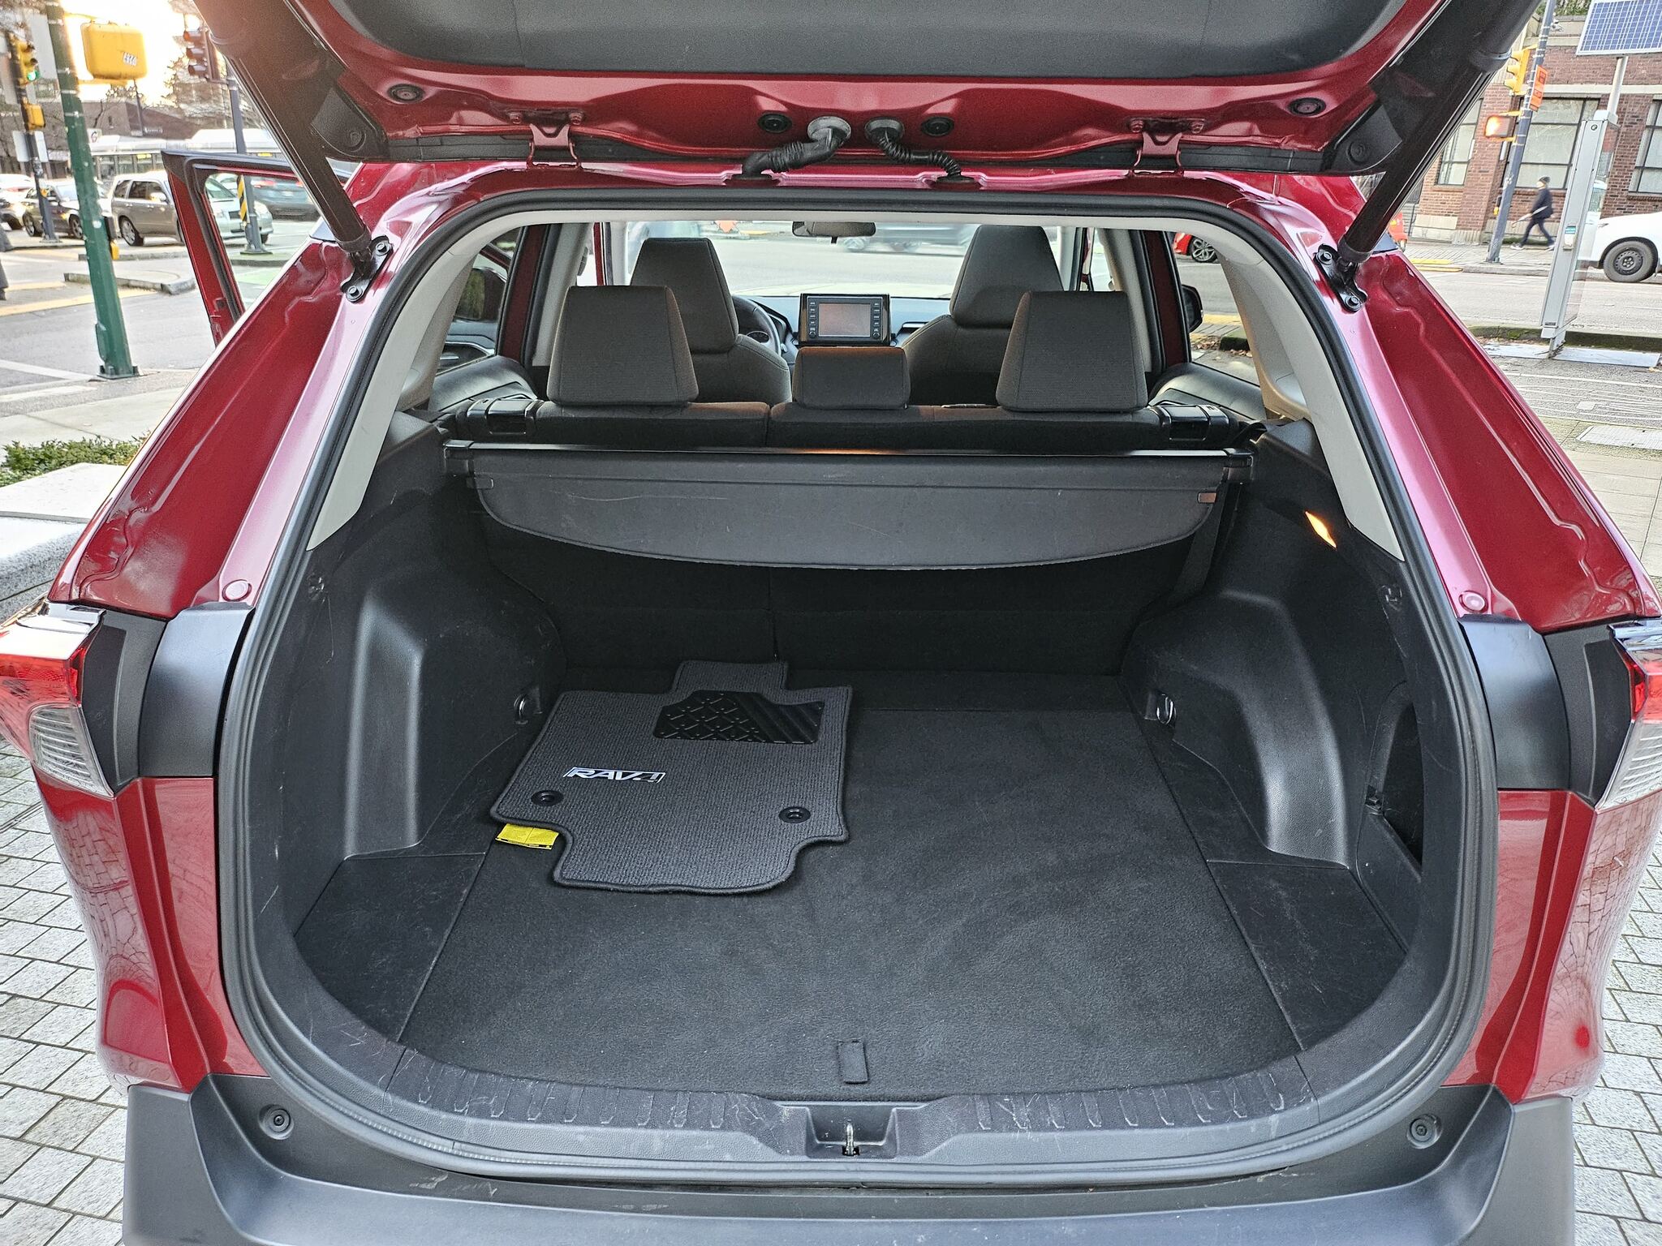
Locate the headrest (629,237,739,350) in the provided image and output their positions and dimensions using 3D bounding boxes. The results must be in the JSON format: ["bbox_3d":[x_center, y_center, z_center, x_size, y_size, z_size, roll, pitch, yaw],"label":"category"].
[{"bbox_3d":[-0.331,-0.723,2.540,0.265,0.230,0.110,1,30,1],"label":"headrest"}]

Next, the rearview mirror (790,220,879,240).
[{"bbox_3d":[0.009,-1.088,3.150,0.235,0.070,0.050,5,21,12],"label":"rearview mirror"}]

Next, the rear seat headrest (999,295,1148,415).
[{"bbox_3d":[0.385,-0.434,1.840,0.235,0.185,0.110,1,29,1],"label":"rear seat headrest"}]

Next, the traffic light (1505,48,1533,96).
[{"bbox_3d":[13.317,-10.654,22.300,0.370,0.800,0.280,7,21,15],"label":"traffic light"}]

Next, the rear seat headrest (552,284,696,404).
[{"bbox_3d":[-0.326,-0.440,1.830,0.235,0.185,0.110,1,29,1],"label":"rear seat headrest"}]

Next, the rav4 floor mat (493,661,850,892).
[{"bbox_3d":[-0.225,0.201,1.816,0.520,0.030,0.710,1,22,1],"label":"rav4 floor mat"}]

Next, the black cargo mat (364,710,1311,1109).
[{"bbox_3d":[0.016,0.312,1.589,0.990,0.020,0.900,1,22,1],"label":"black cargo mat"}]

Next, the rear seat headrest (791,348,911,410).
[{"bbox_3d":[0.032,-0.393,1.860,0.190,0.110,0.100,1,27,1],"label":"rear seat headrest"}]

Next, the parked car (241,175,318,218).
[{"bbox_3d":[-15.564,-12.237,32.567,1.820,1.500,4.400,-9,23,-25],"label":"parked car"}]

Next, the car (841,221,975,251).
[{"bbox_3d":[2.637,-12.028,34.719,4.600,1.600,1.850,7,21,15],"label":"car"}]

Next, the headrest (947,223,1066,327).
[{"bbox_3d":[0.404,-0.782,2.600,0.265,0.215,0.110,1,30,1],"label":"headrest"}]

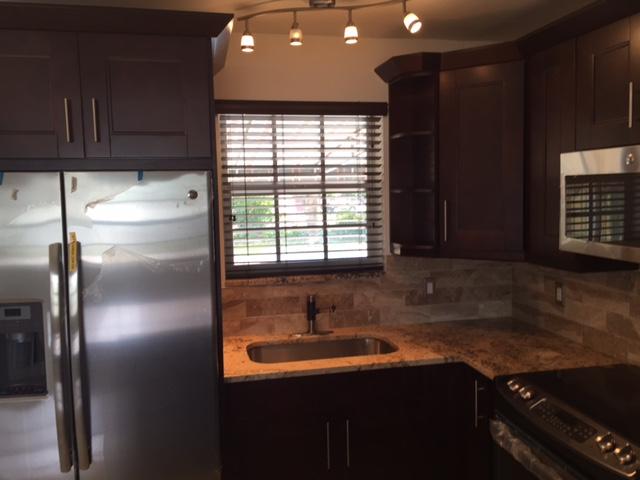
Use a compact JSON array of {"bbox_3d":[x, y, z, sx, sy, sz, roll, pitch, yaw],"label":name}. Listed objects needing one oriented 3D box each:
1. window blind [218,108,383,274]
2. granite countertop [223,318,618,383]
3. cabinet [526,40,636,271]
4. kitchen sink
[{"bbox_3d":[-0.078,-0.243,2.848,0.869,0.872,0.065,-2,5,-11],"label":"window blind"},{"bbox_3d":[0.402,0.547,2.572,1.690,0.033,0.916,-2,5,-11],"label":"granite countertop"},{"bbox_3d":[1.129,-0.347,2.325,0.308,0.920,0.320,-2,5,-11],"label":"cabinet"},{"bbox_3d":[0.004,0.627,2.632,0.708,0.190,0.362,-2,5,-11],"label":"kitchen sink"}]

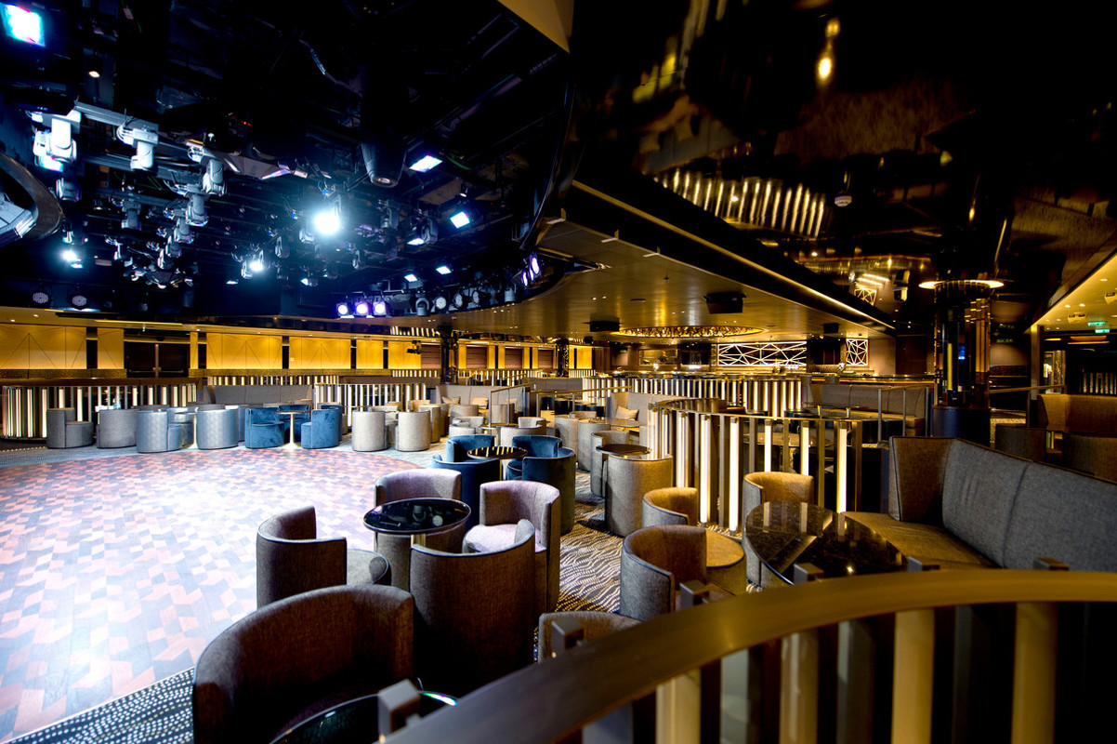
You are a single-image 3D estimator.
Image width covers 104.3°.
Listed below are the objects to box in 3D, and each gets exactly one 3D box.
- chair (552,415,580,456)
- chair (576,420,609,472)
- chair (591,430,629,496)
[{"bbox_3d":[0.273,1.128,7.429,0.655,0.702,0.655,0,1,-12],"label":"chair"},{"bbox_3d":[0.613,1.132,6.740,0.640,0.700,0.630,-1,1,-43],"label":"chair"},{"bbox_3d":[0.724,1.155,5.500,0.640,0.700,0.630,1,1,42],"label":"chair"}]

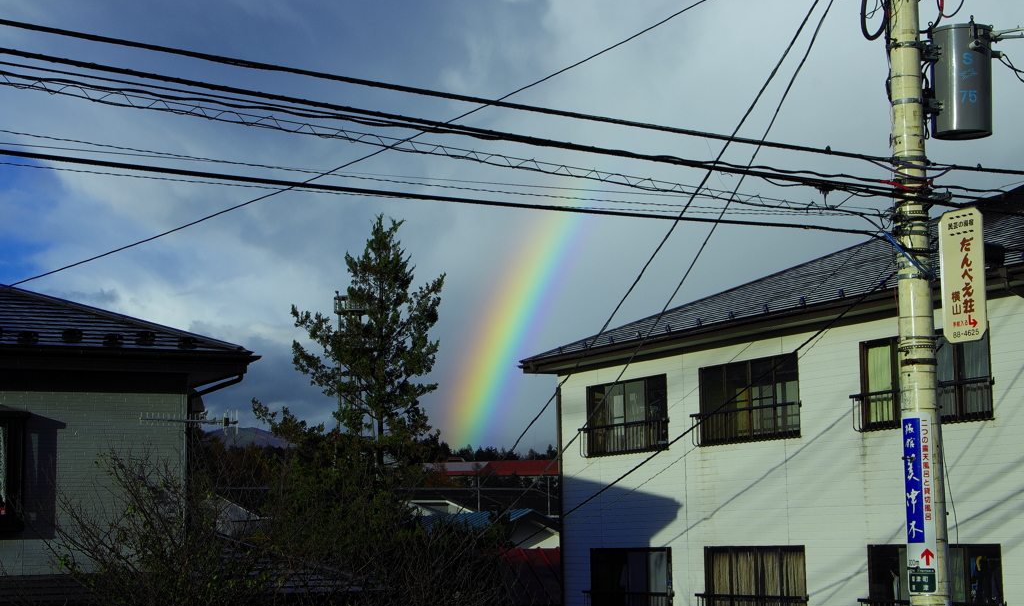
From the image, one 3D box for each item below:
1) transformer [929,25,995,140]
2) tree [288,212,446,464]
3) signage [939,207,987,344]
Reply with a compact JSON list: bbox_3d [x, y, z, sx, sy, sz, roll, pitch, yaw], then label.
[{"bbox_3d":[4.193,-2.048,17.700,0.580,1.040,0.580,-1,-7,0],"label":"transformer"},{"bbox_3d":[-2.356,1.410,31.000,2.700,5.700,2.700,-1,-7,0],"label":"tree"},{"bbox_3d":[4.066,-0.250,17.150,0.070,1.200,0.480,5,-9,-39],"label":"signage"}]

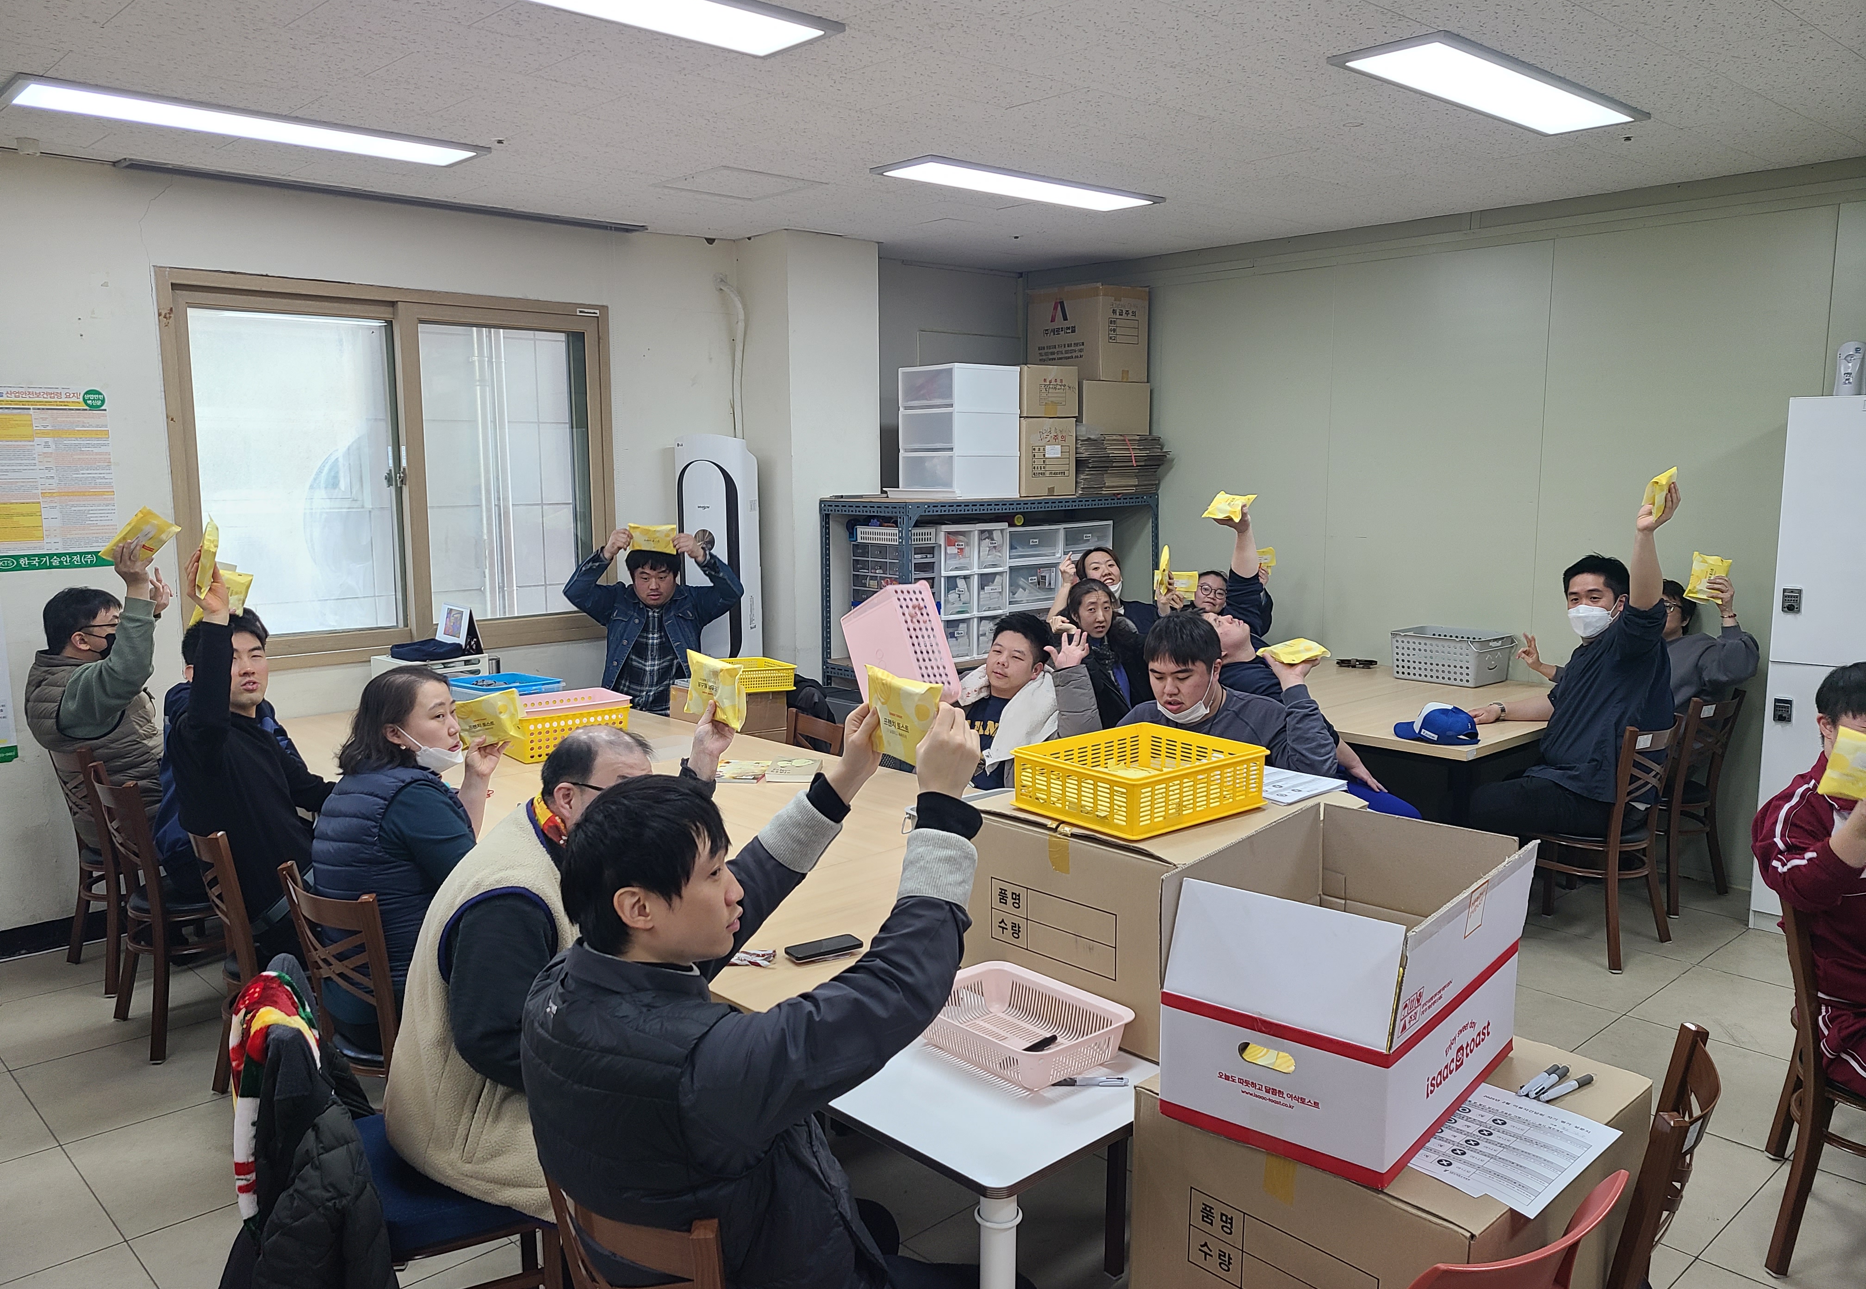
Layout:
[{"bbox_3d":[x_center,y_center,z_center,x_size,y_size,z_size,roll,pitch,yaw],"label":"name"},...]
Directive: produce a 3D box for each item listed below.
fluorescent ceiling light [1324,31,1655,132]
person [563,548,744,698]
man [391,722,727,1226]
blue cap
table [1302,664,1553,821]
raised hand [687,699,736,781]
[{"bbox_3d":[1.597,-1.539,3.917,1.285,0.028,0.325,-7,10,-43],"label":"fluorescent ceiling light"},{"bbox_3d":[-1.054,0.285,5.432,0.700,1.380,0.550,-1,8,-8],"label":"person"},{"bbox_3d":[-0.614,0.731,2.589,0.800,1.200,0.580,-7,10,-43],"label":"man"},{"bbox_3d":[1.720,0.265,4.816,0.265,0.122,0.172,1,8,7],"label":"blue cap"},{"bbox_3d":[1.810,0.576,5.731,1.480,0.740,1.500,-7,10,-42],"label":"table"},{"bbox_3d":[-0.432,0.184,2.750,0.100,0.170,0.090,-4,8,-23],"label":"raised hand"}]

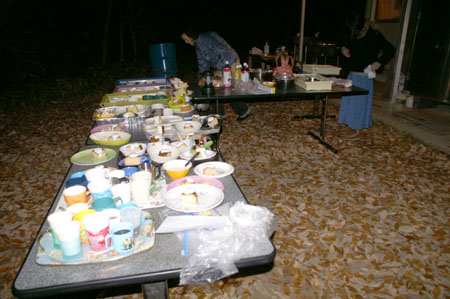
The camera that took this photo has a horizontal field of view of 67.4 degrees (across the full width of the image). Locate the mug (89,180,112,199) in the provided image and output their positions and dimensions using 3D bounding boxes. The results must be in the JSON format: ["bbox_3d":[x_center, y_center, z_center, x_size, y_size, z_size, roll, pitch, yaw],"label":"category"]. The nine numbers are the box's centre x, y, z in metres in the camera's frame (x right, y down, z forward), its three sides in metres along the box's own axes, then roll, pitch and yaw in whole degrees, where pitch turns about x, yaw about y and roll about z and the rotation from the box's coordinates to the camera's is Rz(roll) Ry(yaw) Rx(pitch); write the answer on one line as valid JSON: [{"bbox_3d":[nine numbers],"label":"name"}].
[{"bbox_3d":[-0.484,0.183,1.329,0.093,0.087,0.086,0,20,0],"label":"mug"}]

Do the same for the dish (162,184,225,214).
[{"bbox_3d":[-0.124,0.201,1.387,0.242,0.022,0.242,0,20,0],"label":"dish"}]

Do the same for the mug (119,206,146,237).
[{"bbox_3d":[-0.332,0.262,1.224,0.105,0.077,0.083,0,20,0],"label":"mug"}]

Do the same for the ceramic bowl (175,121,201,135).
[{"bbox_3d":[-0.240,-0.141,2.244,0.185,0.038,0.185,0,20,0],"label":"ceramic bowl"}]

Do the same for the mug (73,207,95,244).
[{"bbox_3d":[-0.475,0.271,1.164,0.095,0.100,0.084,0,20,0],"label":"mug"}]

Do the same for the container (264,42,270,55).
[{"bbox_3d":[0.845,-1.992,6.660,0.090,0.233,0.070,0,20,0],"label":"container"}]

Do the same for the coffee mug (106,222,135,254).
[{"bbox_3d":[-0.341,0.284,1.078,0.092,0.075,0.072,-7,21,-19],"label":"coffee mug"}]

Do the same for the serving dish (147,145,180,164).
[{"bbox_3d":[-0.337,0.033,1.854,0.177,0.063,0.177,0,20,0],"label":"serving dish"}]

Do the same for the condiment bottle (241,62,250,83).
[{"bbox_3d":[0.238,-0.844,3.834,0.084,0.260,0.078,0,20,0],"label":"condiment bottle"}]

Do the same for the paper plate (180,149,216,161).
[{"bbox_3d":[-0.141,0.035,1.803,0.191,0.026,0.191,0,20,0],"label":"paper plate"}]

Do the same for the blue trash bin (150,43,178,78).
[{"bbox_3d":[-1.357,-1.916,7.600,0.580,0.900,0.580,-3,20,-9],"label":"blue trash bin"}]

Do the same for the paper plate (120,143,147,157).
[{"bbox_3d":[-0.493,0.019,1.831,0.144,0.036,0.144,0,20,0],"label":"paper plate"}]

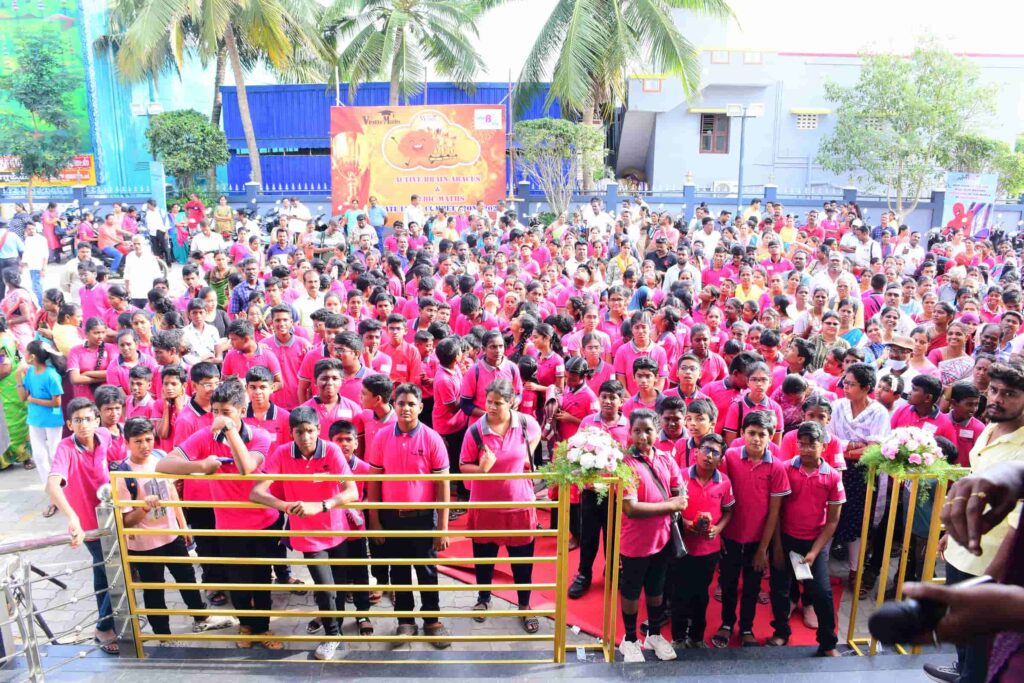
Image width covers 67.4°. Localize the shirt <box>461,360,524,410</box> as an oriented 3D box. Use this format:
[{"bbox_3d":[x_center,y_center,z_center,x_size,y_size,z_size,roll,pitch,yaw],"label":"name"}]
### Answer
[{"bbox_3d":[-0.144,0.459,5.686,0.450,0.620,0.290,-1,14,-6],"label":"shirt"}]

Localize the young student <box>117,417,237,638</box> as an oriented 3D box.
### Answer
[{"bbox_3d":[-1.946,1.079,4.481,0.540,1.410,0.400,-4,15,-17],"label":"young student"}]

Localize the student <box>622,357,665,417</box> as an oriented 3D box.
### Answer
[{"bbox_3d":[0.932,0.819,5.365,0.420,1.480,0.290,2,14,8],"label":"student"}]

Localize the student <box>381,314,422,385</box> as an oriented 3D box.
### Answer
[{"bbox_3d":[-0.911,0.557,6.278,0.430,1.540,0.300,4,15,17],"label":"student"}]

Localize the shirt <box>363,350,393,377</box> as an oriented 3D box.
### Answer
[{"bbox_3d":[-1.086,0.335,6.113,0.380,0.560,0.230,1,14,3],"label":"shirt"}]

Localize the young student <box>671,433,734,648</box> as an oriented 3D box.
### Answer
[{"bbox_3d":[1.112,1.150,4.461,0.410,1.309,0.320,3,14,11],"label":"young student"}]

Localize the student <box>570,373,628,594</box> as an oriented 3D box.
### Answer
[{"bbox_3d":[0.580,0.945,5.002,0.430,1.466,0.400,2,14,8],"label":"student"}]

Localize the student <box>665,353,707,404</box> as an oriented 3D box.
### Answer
[{"bbox_3d":[1.294,0.774,5.663,0.410,1.420,0.290,1,14,3],"label":"student"}]

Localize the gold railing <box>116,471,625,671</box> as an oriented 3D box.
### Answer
[{"bbox_3d":[-0.767,1.203,4.165,2.640,1.090,0.180,0,14,0],"label":"gold railing"}]

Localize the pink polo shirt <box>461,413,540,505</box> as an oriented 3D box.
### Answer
[{"bbox_3d":[-0.061,0.712,4.461,0.480,0.630,0.320,0,14,2],"label":"pink polo shirt"}]

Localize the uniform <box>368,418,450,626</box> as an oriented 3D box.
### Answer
[{"bbox_3d":[-0.556,1.032,4.231,0.440,1.245,0.270,-1,13,-3],"label":"uniform"}]

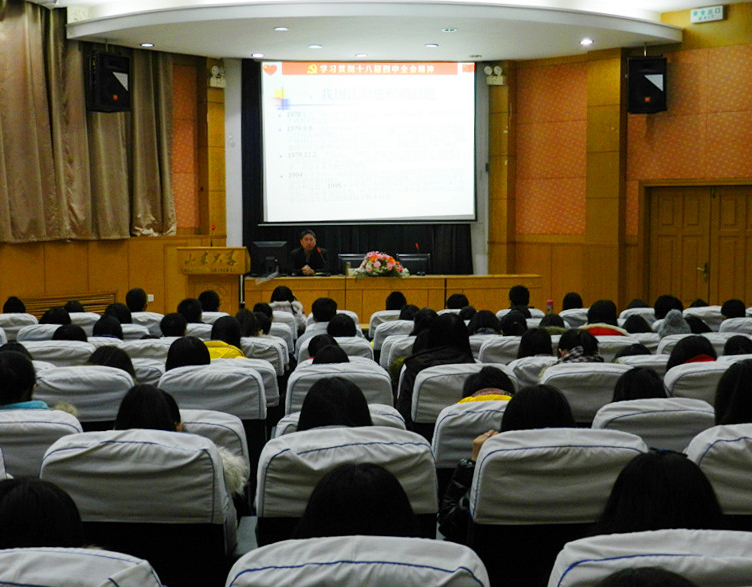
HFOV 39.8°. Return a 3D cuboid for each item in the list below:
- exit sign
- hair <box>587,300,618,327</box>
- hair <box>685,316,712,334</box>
[{"bbox_3d":[3.385,-2.847,10.600,0.350,0.145,0.040,3,5,38],"label":"exit sign"},{"bbox_3d":[1.462,0.153,6.714,0.185,0.210,0.210,0,3,-3],"label":"hair"},{"bbox_3d":[2.294,0.271,7.469,0.220,0.220,0.210,0,4,-3],"label":"hair"}]

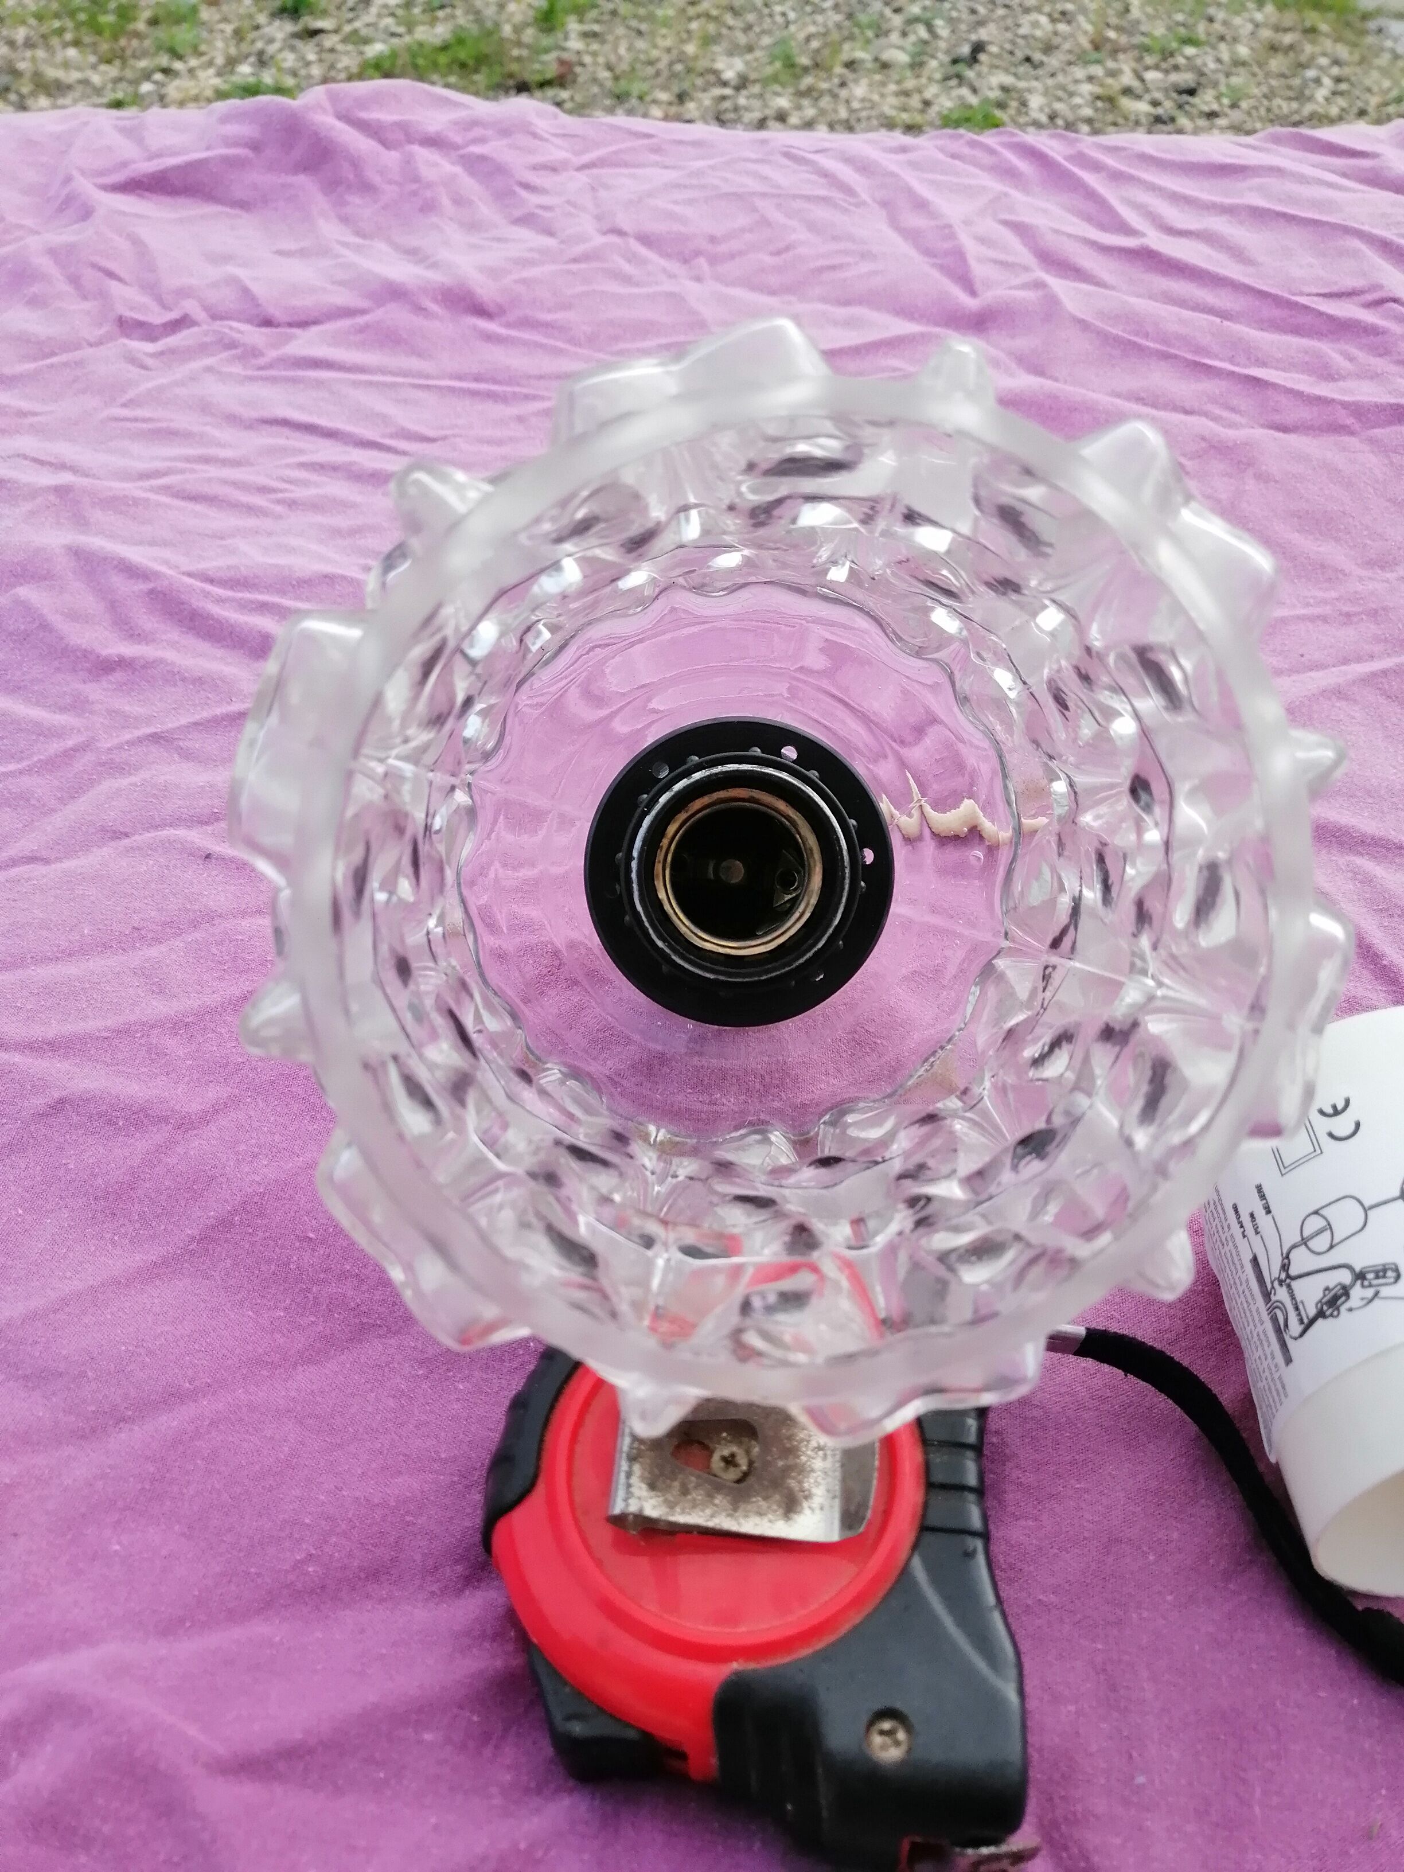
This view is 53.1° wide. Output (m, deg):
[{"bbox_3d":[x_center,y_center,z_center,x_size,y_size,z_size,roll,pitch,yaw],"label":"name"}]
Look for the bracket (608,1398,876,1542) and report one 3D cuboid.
[{"bbox_3d":[0.006,0.072,0.196,0.036,0.006,0.022,2,46,6],"label":"bracket"}]

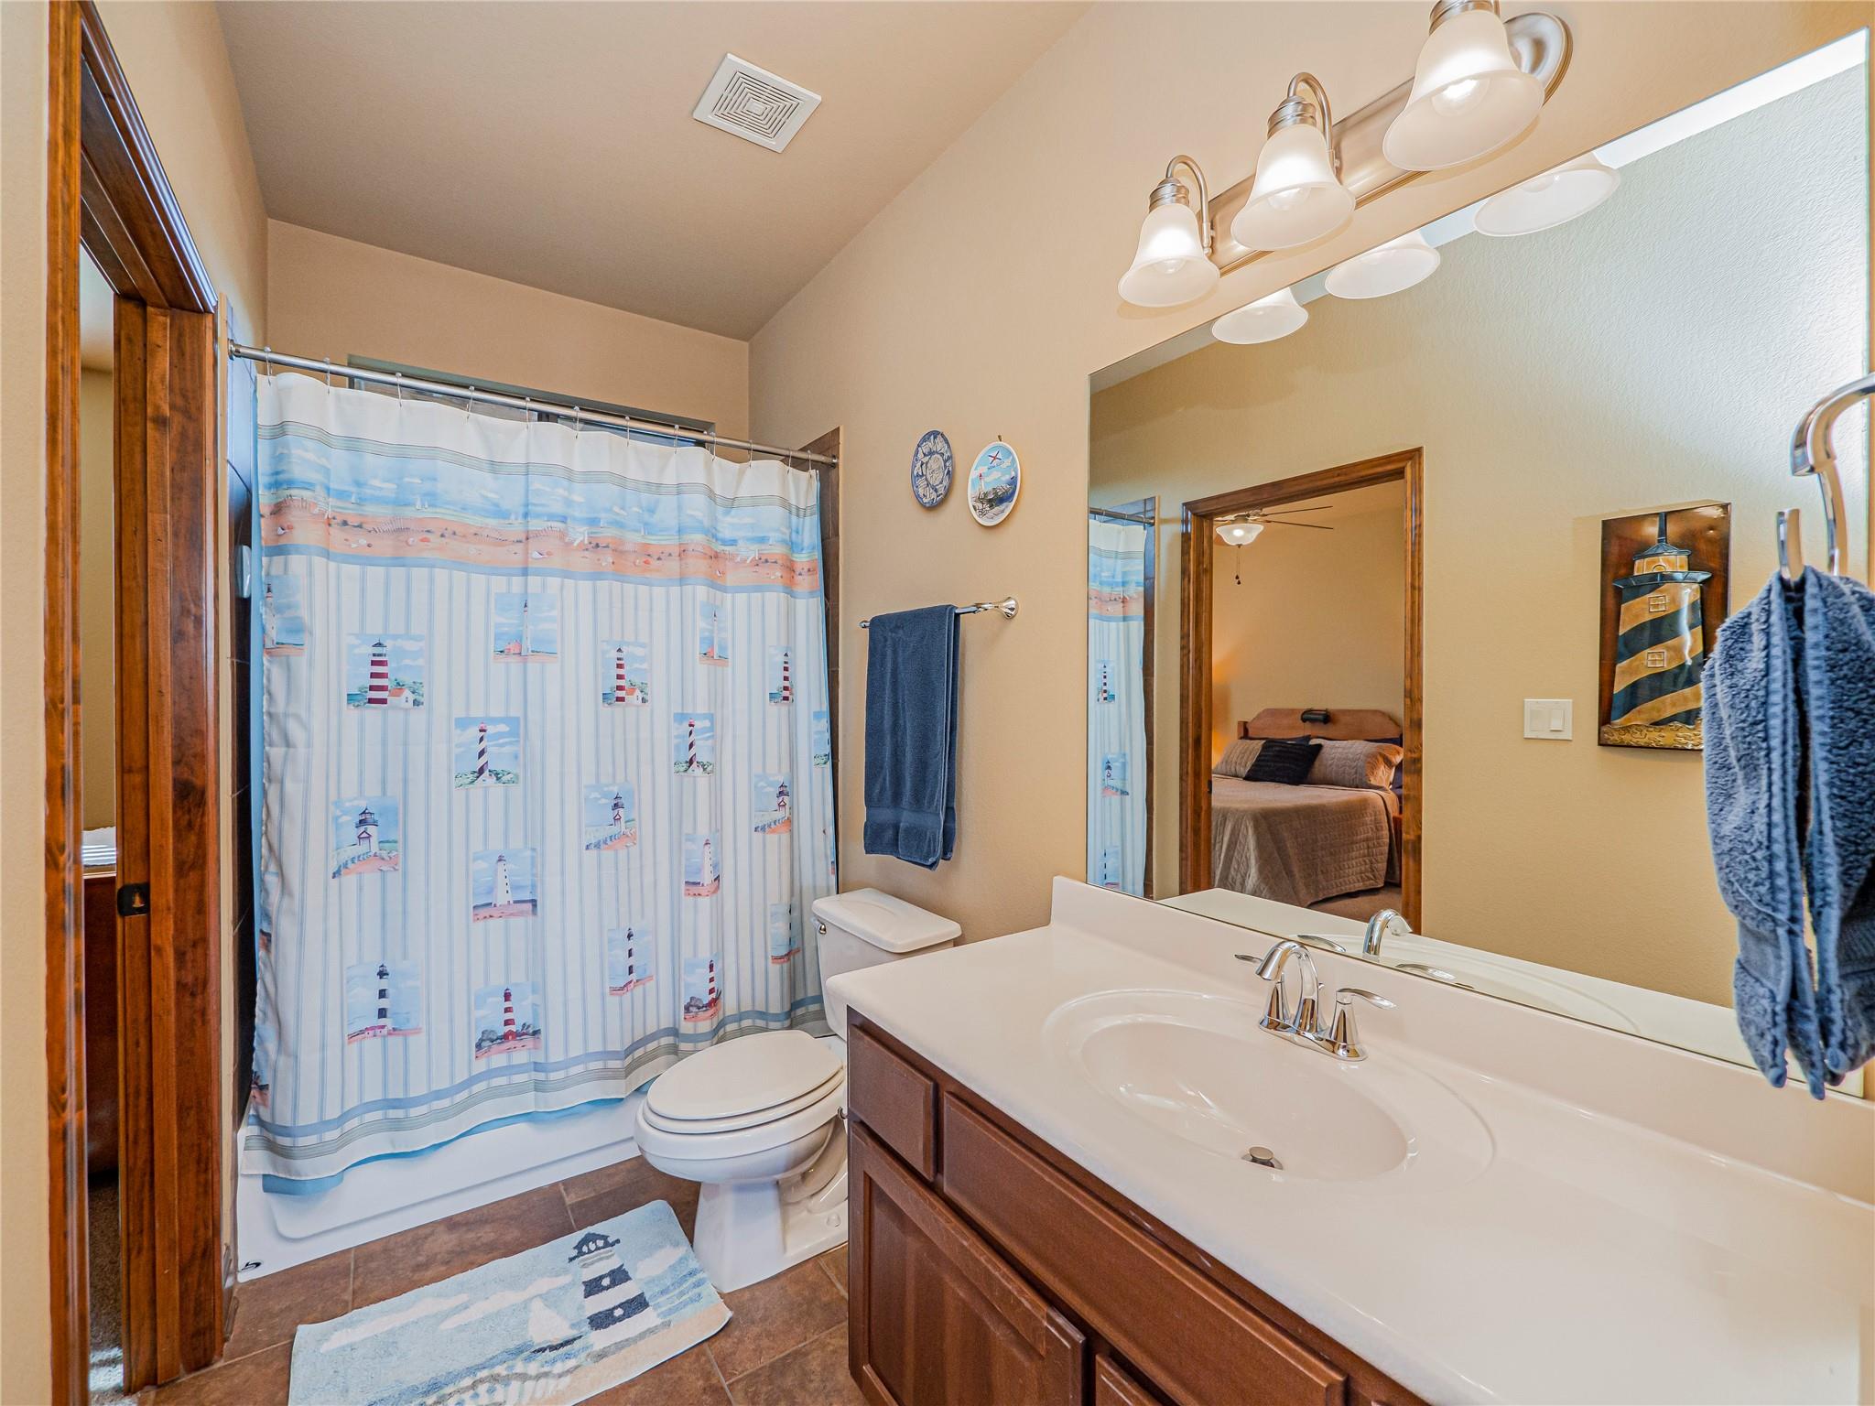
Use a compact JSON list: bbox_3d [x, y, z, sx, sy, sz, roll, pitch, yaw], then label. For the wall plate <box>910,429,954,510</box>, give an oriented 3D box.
[{"bbox_3d":[-0.008,-0.625,2.038,0.025,0.205,0.200,0,1,-36],"label":"wall plate"}]

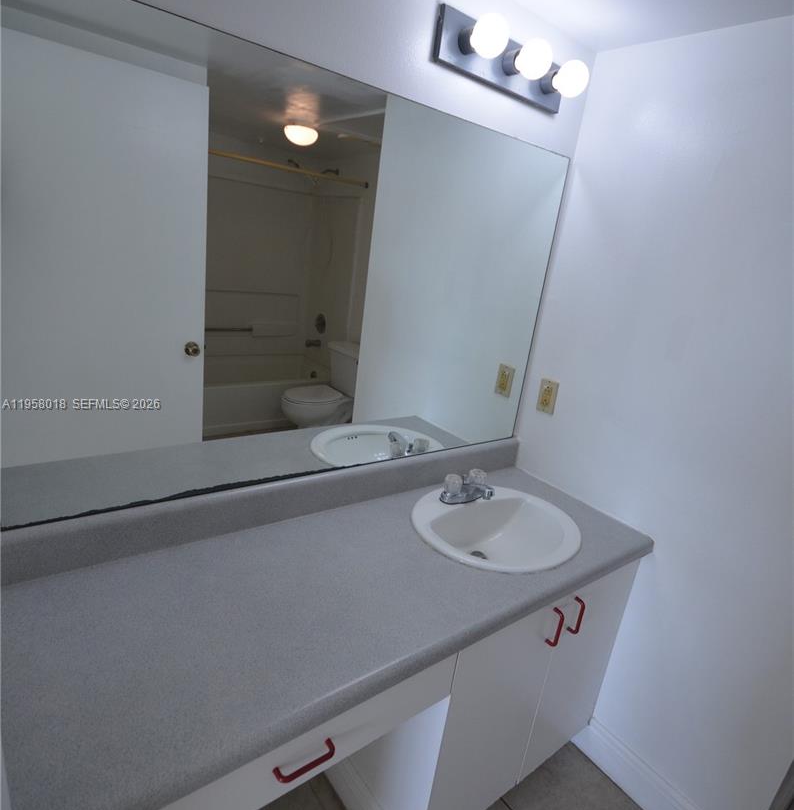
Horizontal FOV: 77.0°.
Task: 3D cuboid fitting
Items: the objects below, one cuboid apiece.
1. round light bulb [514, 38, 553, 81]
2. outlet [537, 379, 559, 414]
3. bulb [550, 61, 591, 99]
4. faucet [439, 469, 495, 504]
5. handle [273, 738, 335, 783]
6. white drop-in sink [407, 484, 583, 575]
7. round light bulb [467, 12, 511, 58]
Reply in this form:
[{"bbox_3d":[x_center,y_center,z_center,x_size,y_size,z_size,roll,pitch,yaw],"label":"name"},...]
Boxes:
[{"bbox_3d":[0.331,-0.842,1.214,0.081,0.081,0.090,-6,21,-37],"label":"round light bulb"},{"bbox_3d":[0.514,-0.028,1.708,0.007,0.113,0.069,-6,21,-37],"label":"outlet"},{"bbox_3d":[0.454,-0.855,1.307,0.081,0.081,0.090,-6,21,-37],"label":"bulb"},{"bbox_3d":[0.229,0.258,1.499,0.150,0.088,0.153,-6,21,-37],"label":"faucet"},{"bbox_3d":[-0.148,0.587,0.819,0.105,0.010,0.030,-6,21,-37],"label":"handle"},{"bbox_3d":[0.278,0.413,1.455,0.520,0.175,0.454,-6,21,-37],"label":"white drop-in sink"},{"bbox_3d":[0.208,-0.830,1.122,0.081,0.081,0.090,-6,21,-37],"label":"round light bulb"}]

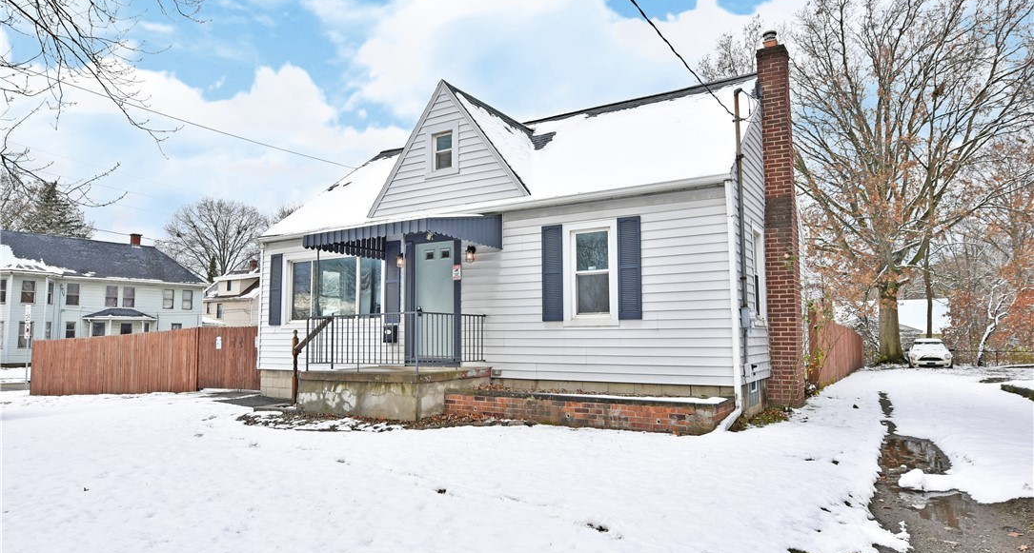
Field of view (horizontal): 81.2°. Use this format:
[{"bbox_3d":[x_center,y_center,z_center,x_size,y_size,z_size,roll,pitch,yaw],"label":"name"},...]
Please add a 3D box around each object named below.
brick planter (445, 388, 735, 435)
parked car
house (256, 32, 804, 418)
[{"bbox_3d":[0.901,1.844,8.512,4.050,0.410,0.980,-4,-7,31],"label":"brick planter"},{"bbox_3d":[20.105,3.728,29.434,1.760,1.420,3.720,-3,-6,32],"label":"parked car"},{"bbox_3d":[0.573,-0.840,13.724,10.700,6.550,8.400,-3,-6,32],"label":"house"}]

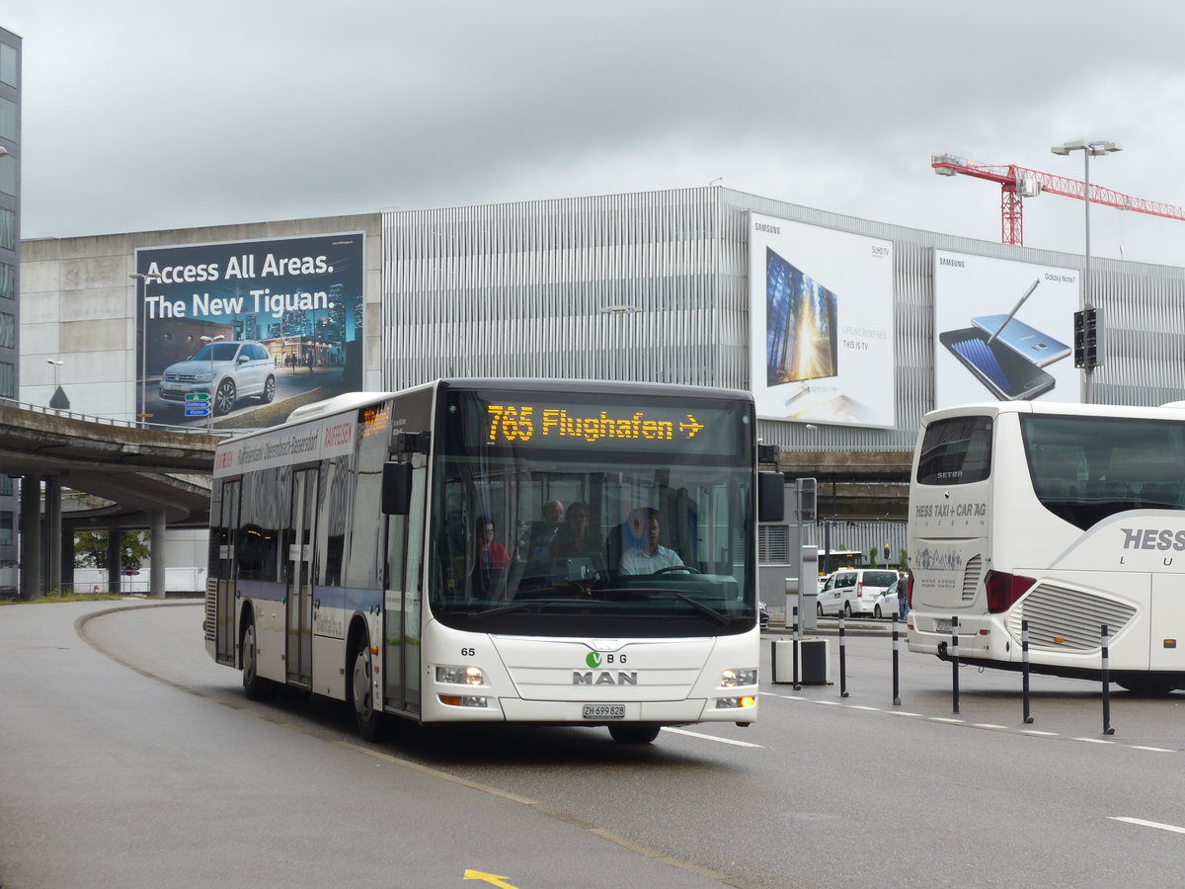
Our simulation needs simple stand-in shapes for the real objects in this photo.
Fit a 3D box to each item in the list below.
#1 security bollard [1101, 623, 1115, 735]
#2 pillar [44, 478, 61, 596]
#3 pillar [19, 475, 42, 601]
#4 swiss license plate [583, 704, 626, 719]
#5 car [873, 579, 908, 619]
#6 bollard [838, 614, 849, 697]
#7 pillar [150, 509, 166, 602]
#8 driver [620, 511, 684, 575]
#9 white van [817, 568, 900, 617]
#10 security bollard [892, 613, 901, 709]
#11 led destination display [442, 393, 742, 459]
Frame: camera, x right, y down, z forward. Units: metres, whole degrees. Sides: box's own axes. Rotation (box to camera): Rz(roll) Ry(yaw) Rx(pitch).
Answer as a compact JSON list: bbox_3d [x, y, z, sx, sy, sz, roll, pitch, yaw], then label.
[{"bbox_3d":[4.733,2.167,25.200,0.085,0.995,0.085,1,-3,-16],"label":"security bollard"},{"bbox_3d":[-23.364,4.044,119.000,0.670,5.100,0.670,1,-3,-16],"label":"pillar"},{"bbox_3d":[-22.959,3.826,112.000,0.800,5.100,0.800,1,-3,-16],"label":"pillar"},{"bbox_3d":[0.085,1.884,19.330,0.305,0.088,0.020,2,-3,-16],"label":"swiss license plate"},{"bbox_3d":[12.480,6.010,107.000,1.780,1.580,4.200,1,-3,-18],"label":"car"},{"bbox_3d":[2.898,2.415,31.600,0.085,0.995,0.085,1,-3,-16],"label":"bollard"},{"bbox_3d":[-19.968,5.009,126.000,0.710,4.070,0.710,1,-3,-16],"label":"pillar"},{"bbox_3d":[0.475,1.080,20.820,0.550,1.220,0.750,2,-3,-16],"label":"driver"},{"bbox_3d":[11.070,6.230,114.600,1.920,1.950,4.950,1,-3,-18],"label":"white van"},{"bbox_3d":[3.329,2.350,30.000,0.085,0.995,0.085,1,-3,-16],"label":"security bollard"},{"bbox_3d":[0.046,-0.127,19.590,2.150,0.430,0.150,2,-3,-16],"label":"led destination display"}]

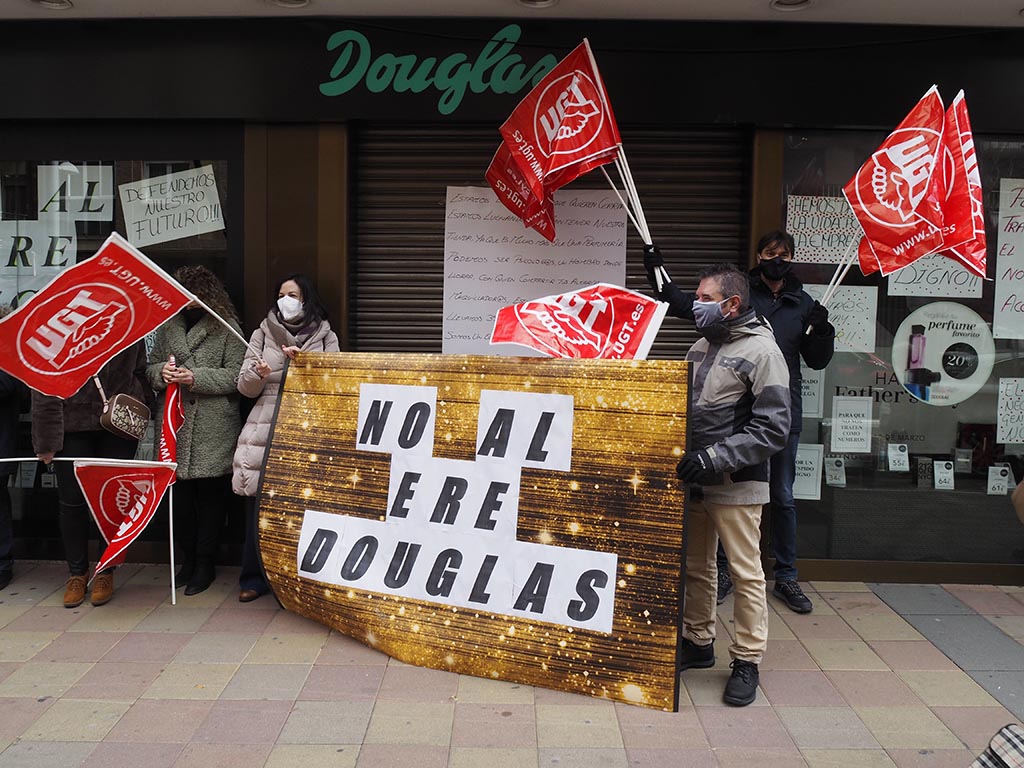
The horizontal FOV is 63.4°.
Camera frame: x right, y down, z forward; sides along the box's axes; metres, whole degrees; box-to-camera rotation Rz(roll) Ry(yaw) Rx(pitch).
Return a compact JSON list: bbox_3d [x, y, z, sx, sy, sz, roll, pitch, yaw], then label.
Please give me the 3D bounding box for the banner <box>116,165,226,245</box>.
[{"bbox_3d":[-1.832,-0.955,4.470,0.500,0.350,0.012,-12,5,1],"label":"banner"}]

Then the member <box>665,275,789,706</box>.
[{"bbox_3d":[0.882,0.377,3.300,0.450,1.690,0.530,-3,7,-35],"label":"member"}]

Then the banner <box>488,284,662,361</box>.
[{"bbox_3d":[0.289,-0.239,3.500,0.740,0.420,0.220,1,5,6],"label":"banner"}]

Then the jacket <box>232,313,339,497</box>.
[{"bbox_3d":[-1.097,0.100,4.030,0.480,0.900,0.370,2,5,11],"label":"jacket"}]

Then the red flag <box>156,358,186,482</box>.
[{"bbox_3d":[-1.683,0.189,4.070,0.135,0.600,0.110,1,5,0],"label":"red flag"}]

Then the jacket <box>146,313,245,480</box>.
[{"bbox_3d":[-1.559,0.062,4.080,0.460,0.830,0.360,1,5,6],"label":"jacket"}]

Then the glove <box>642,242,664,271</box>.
[{"bbox_3d":[0.676,-0.610,3.960,0.105,0.140,0.110,2,6,17],"label":"glove"}]

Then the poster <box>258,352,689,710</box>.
[{"bbox_3d":[-0.271,0.524,3.411,1.970,1.310,0.200,3,6,25],"label":"poster"}]

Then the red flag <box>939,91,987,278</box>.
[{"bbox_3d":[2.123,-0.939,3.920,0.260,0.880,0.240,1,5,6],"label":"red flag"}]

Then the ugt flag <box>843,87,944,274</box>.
[{"bbox_3d":[1.792,-0.942,3.870,0.450,0.870,0.240,2,6,11],"label":"ugt flag"}]

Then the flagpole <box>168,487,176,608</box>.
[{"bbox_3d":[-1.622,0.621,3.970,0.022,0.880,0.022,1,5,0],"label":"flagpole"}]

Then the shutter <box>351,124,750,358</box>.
[{"bbox_3d":[0.202,-0.187,4.575,2.150,2.430,0.080,1,5,0],"label":"shutter"}]

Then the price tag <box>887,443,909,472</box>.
[{"bbox_3d":[2.141,0.411,4.600,0.110,0.155,0.040,1,5,0],"label":"price tag"}]

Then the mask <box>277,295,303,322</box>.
[{"bbox_3d":[-1.096,-0.374,4.080,0.125,0.135,0.090,2,6,9],"label":"mask"}]

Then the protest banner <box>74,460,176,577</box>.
[{"bbox_3d":[-1.801,0.627,3.860,0.480,0.540,0.150,1,5,-3],"label":"protest banner"}]

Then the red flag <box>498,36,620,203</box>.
[{"bbox_3d":[0.223,-1.230,3.880,0.550,0.730,0.200,1,5,6],"label":"red flag"}]

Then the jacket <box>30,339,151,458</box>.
[{"bbox_3d":[-2.117,0.023,4.170,0.560,0.640,0.320,0,6,-10],"label":"jacket"}]

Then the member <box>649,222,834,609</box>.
[{"bbox_3d":[1.120,0.154,4.060,0.870,1.810,0.480,1,5,3],"label":"member"}]

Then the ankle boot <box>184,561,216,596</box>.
[{"bbox_3d":[-1.636,1.019,4.350,0.095,0.140,0.250,2,6,9],"label":"ankle boot"}]

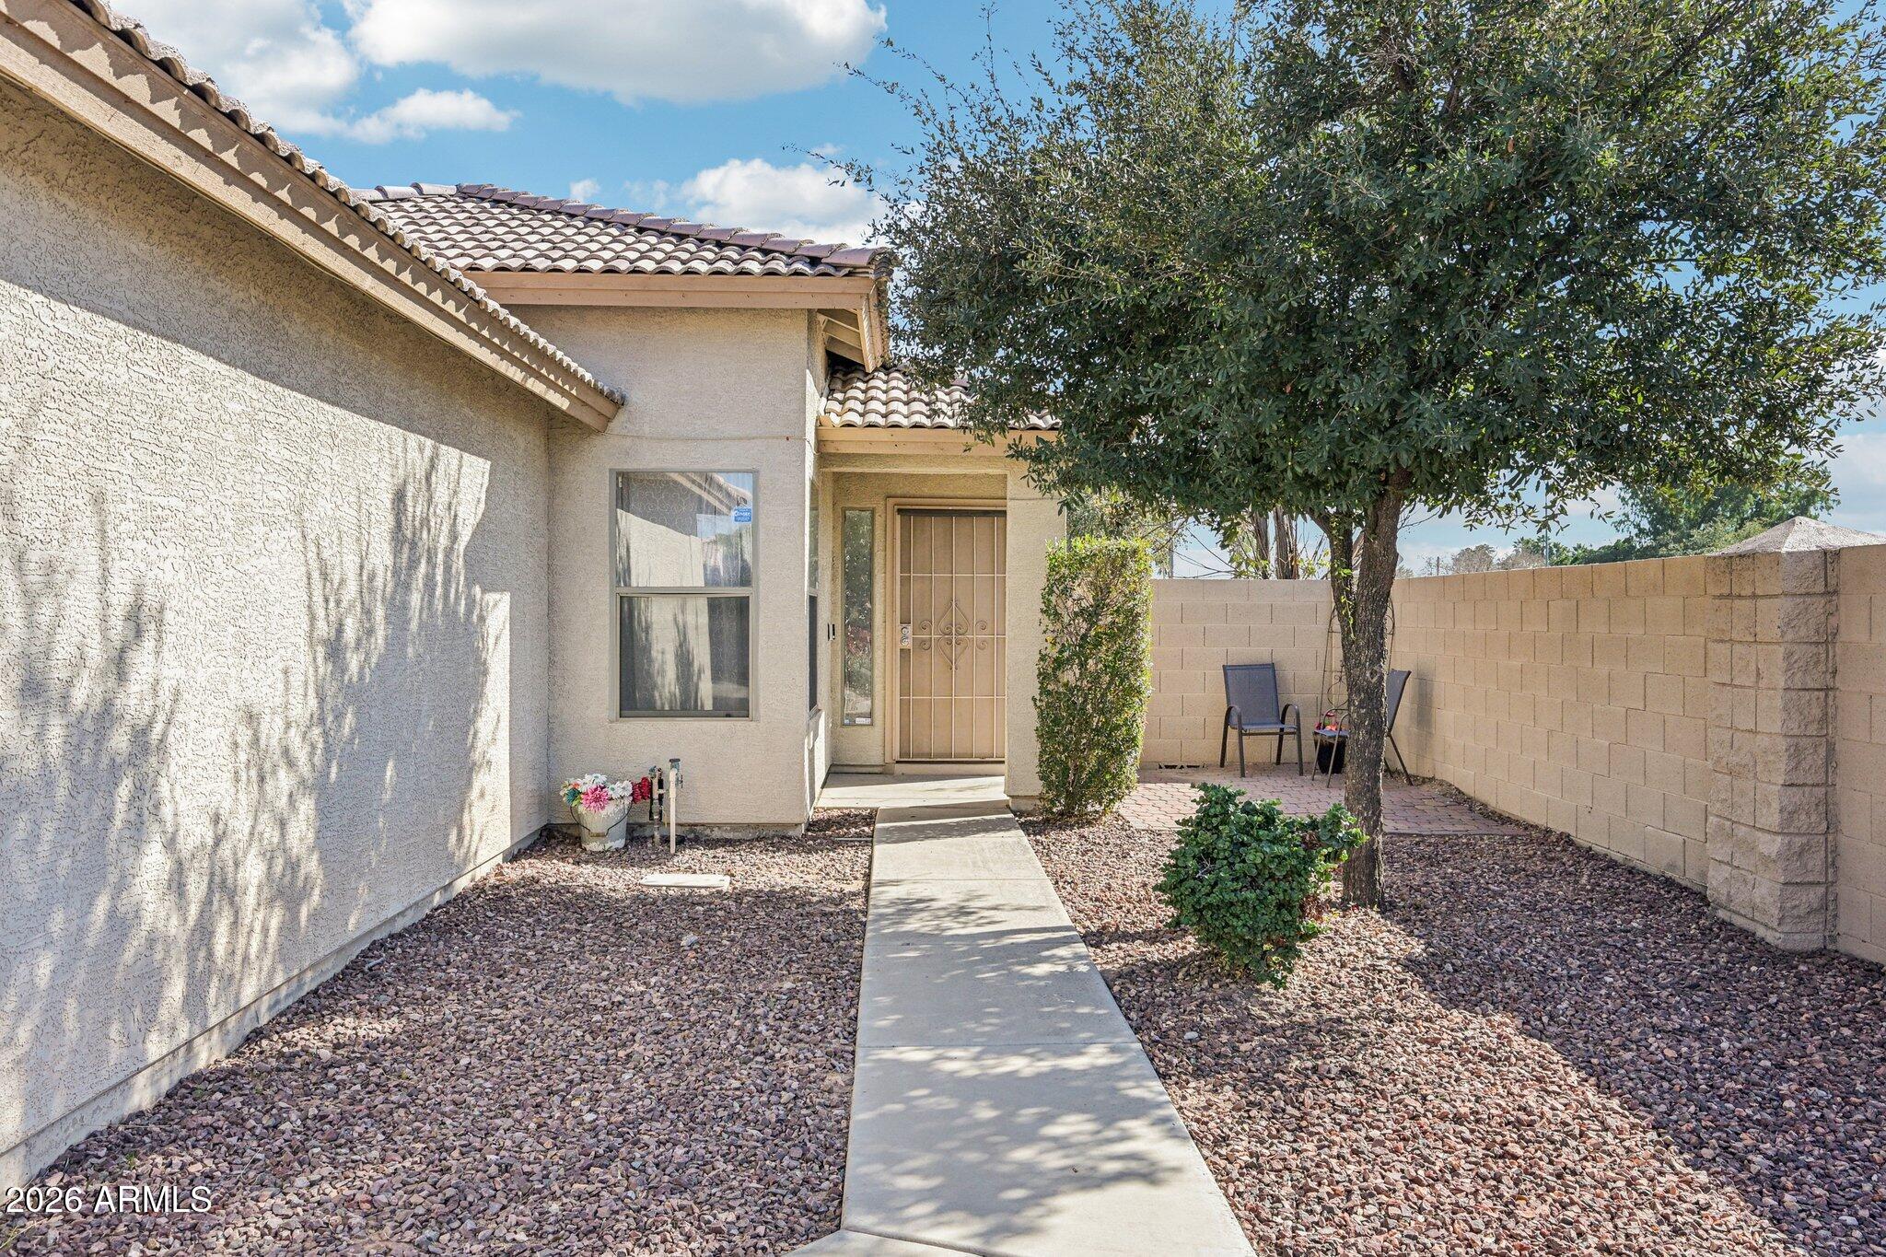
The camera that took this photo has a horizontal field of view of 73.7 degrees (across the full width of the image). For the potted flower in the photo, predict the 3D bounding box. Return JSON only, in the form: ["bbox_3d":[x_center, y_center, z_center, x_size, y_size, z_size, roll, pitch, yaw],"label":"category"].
[{"bbox_3d":[-2.040,1.080,7.460,0.460,0.450,0.410,0,1,0],"label":"potted flower"}]

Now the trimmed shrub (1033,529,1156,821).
[{"bbox_3d":[1.040,0.325,8.630,0.790,1.890,0.740,0,1,0],"label":"trimmed shrub"}]

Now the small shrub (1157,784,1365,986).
[{"bbox_3d":[1.285,1.000,5.100,0.840,0.750,0.750,0,1,0],"label":"small shrub"}]

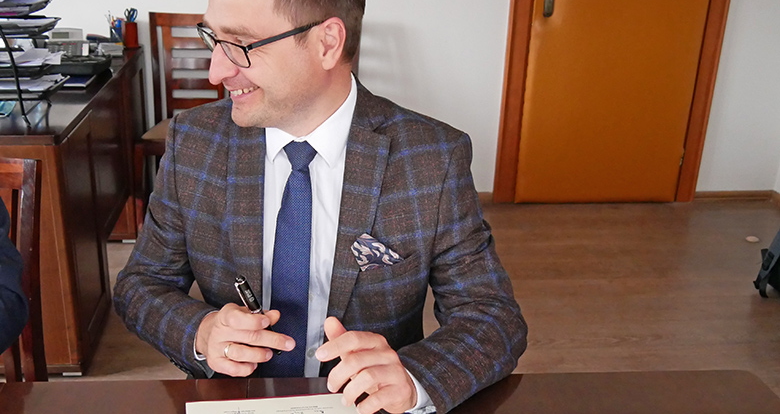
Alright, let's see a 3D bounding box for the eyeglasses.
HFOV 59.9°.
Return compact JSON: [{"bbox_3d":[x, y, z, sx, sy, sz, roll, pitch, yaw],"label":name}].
[{"bbox_3d":[-0.161,-0.231,0.891,0.142,0.045,0.141,-29,39,-29],"label":"eyeglasses"}]

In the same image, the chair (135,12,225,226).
[{"bbox_3d":[-0.850,-0.351,2.987,0.440,0.950,0.480,0,21,-5],"label":"chair"}]

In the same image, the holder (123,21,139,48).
[{"bbox_3d":[-1.175,-0.777,3.060,0.062,0.105,0.062,0,21,-5],"label":"holder"}]

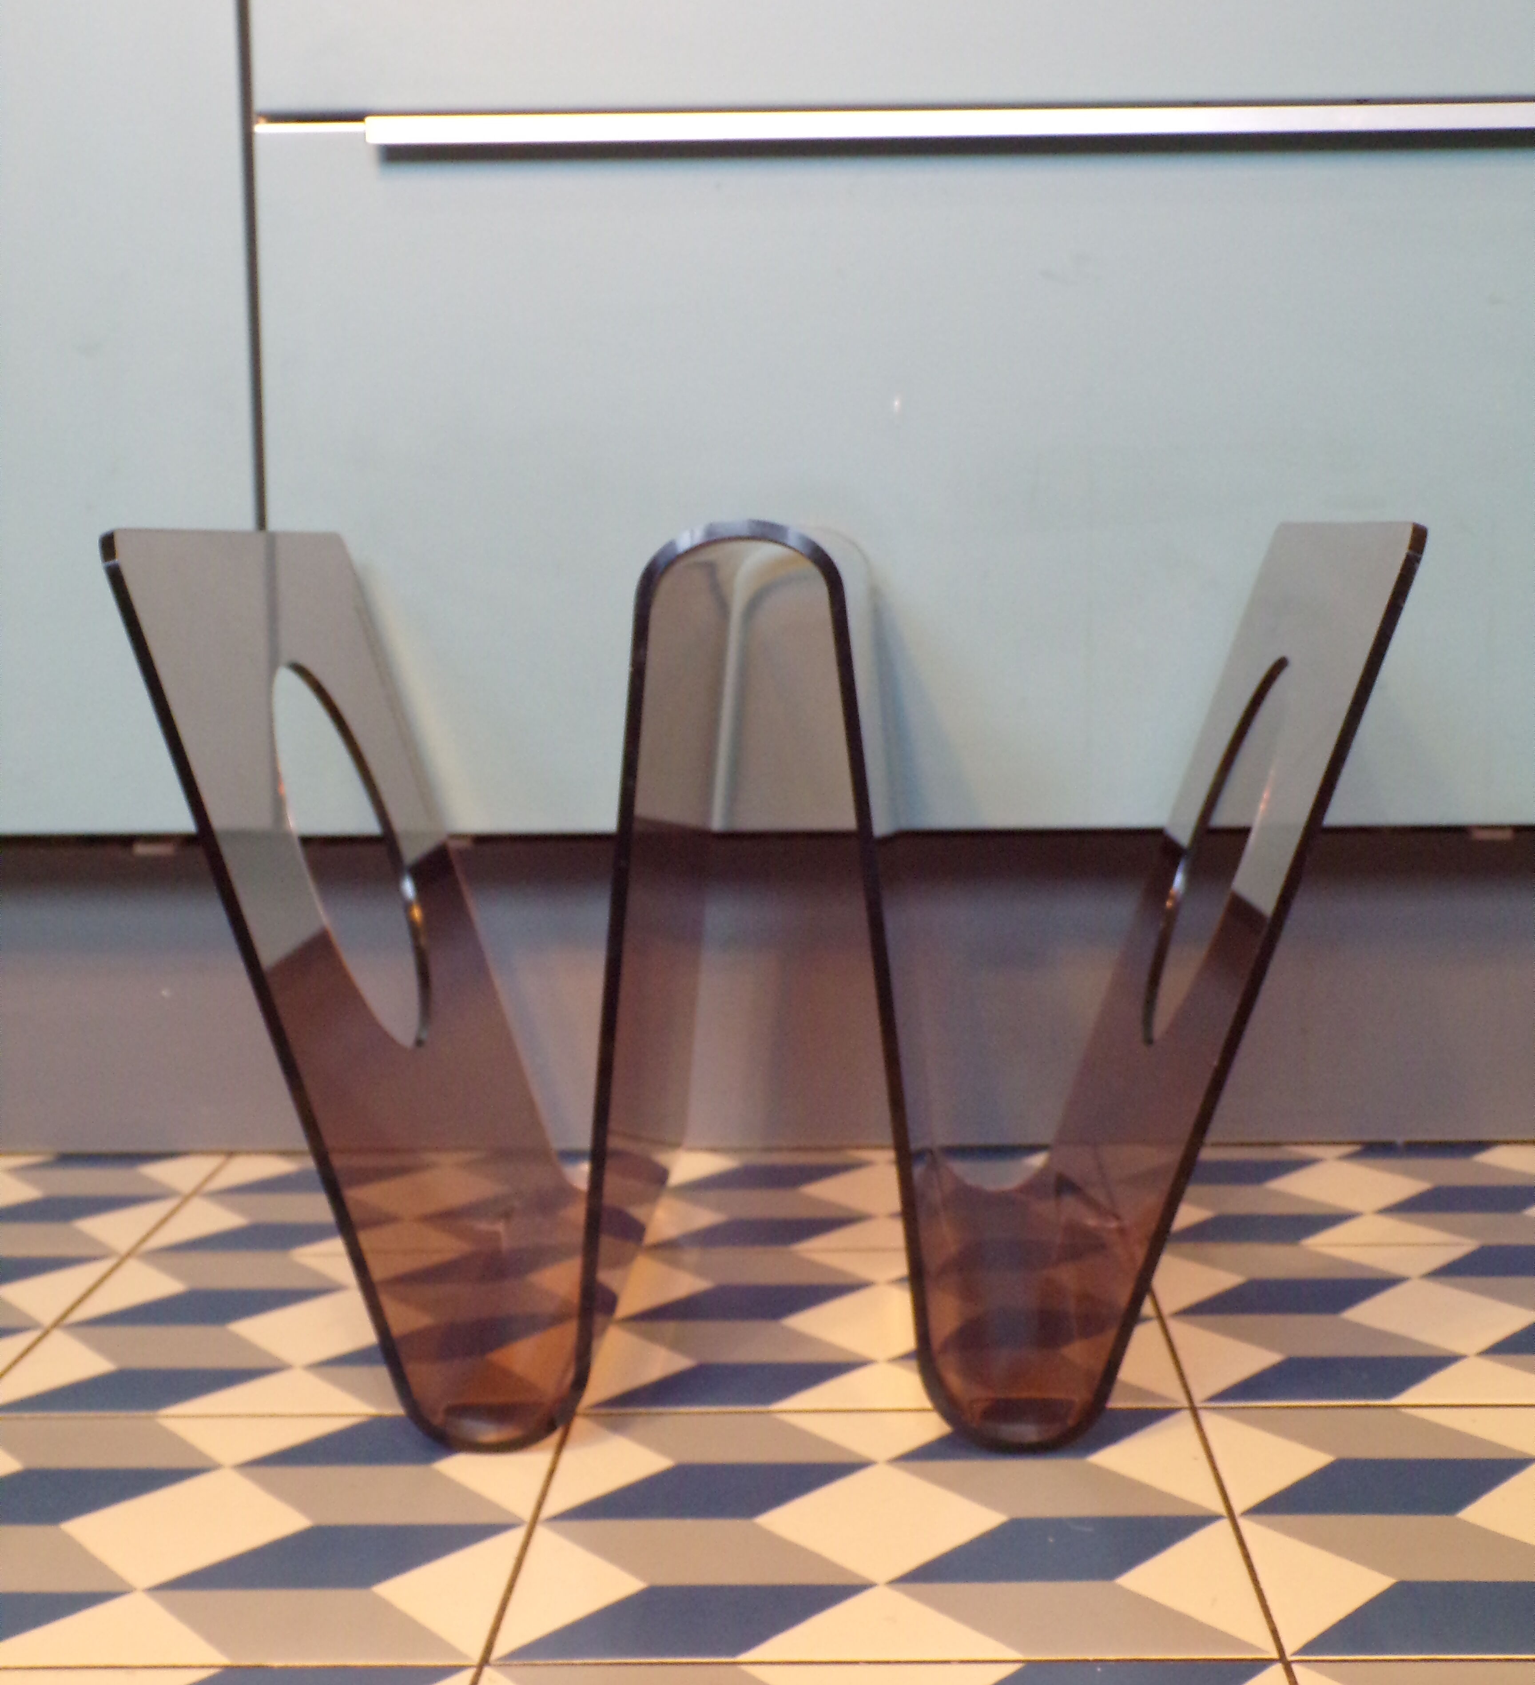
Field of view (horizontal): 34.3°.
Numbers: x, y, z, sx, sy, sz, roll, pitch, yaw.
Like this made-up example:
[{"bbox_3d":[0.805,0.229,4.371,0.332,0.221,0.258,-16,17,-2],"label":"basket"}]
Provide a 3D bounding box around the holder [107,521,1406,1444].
[{"bbox_3d":[0.007,0.030,0.904,0.398,0.286,0.302,0,7,4],"label":"holder"}]

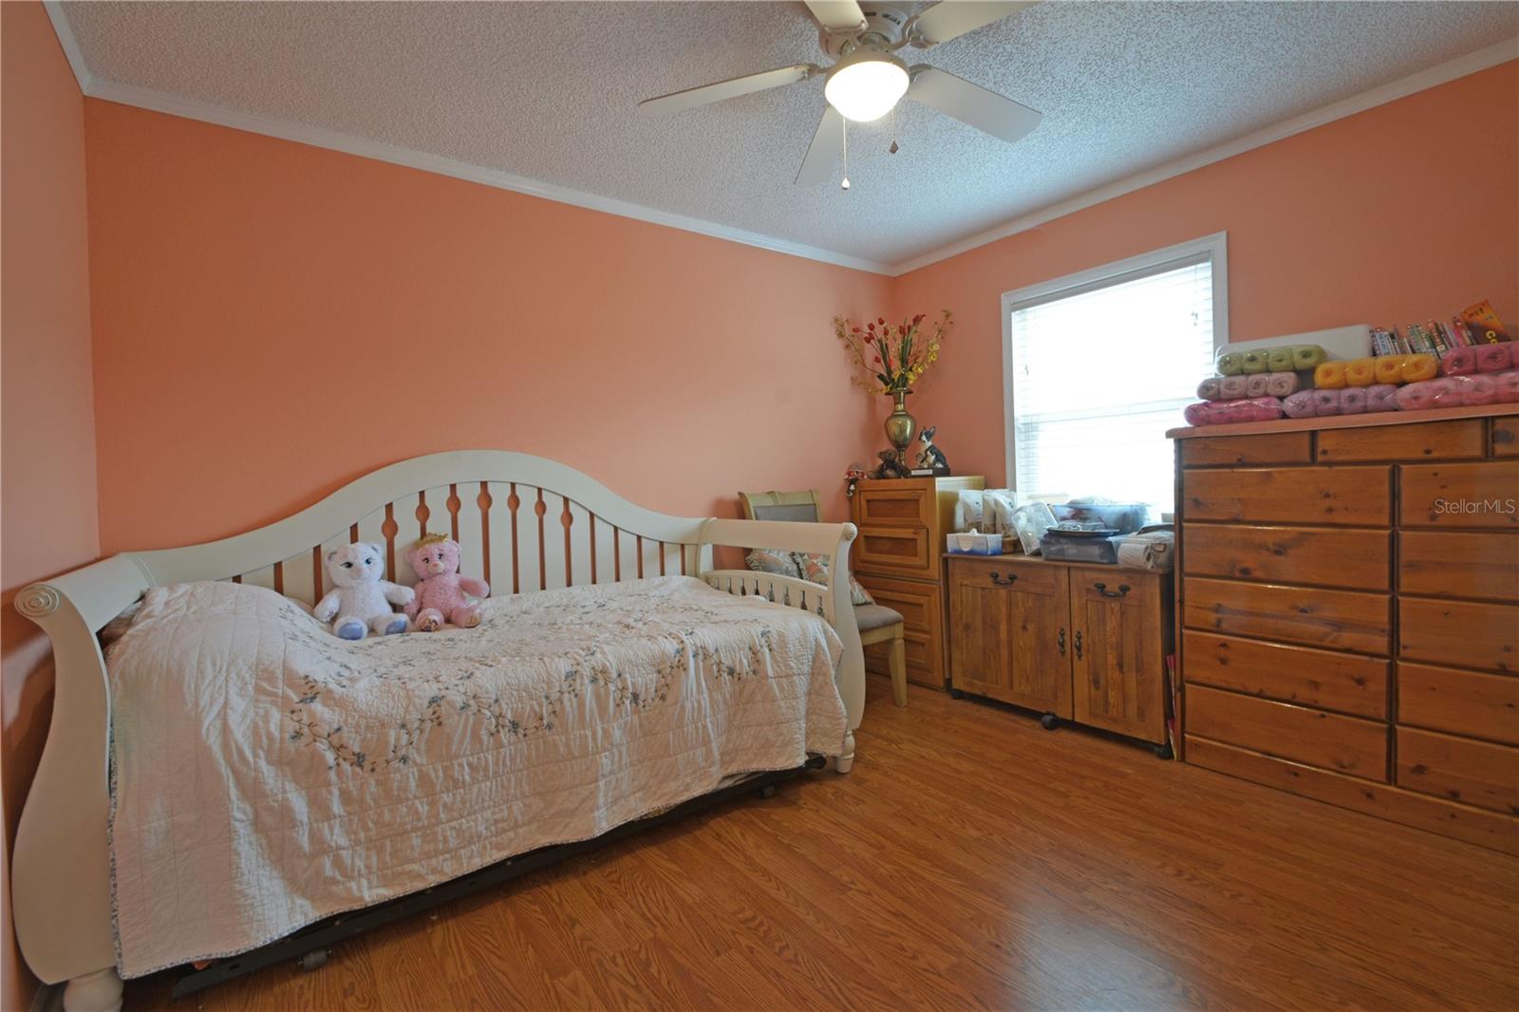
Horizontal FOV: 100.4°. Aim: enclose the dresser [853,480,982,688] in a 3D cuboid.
[{"bbox_3d":[0.922,0.399,3.647,0.430,1.105,0.610,-4,3,-37],"label":"dresser"}]

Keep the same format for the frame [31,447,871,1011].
[{"bbox_3d":[-0.804,0.425,2.236,2.210,1.275,1.020,-3,2,-35],"label":"frame"}]

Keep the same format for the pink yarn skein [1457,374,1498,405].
[{"bbox_3d":[2.083,-0.337,1.834,0.125,0.085,0.077,-4,3,-37],"label":"pink yarn skein"}]

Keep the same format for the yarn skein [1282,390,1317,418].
[{"bbox_3d":[1.840,-0.342,2.141,0.150,0.093,0.080,-4,3,-37],"label":"yarn skein"}]

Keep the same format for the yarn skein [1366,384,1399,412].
[{"bbox_3d":[1.963,-0.338,1.992,0.125,0.081,0.074,-4,3,-37],"label":"yarn skein"}]

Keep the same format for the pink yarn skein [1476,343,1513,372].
[{"bbox_3d":[2.098,-0.425,1.806,0.125,0.080,0.066,-4,3,-37],"label":"pink yarn skein"}]

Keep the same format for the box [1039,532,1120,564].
[{"bbox_3d":[1.430,0.185,2.779,0.210,0.115,0.300,-4,3,-37],"label":"box"}]

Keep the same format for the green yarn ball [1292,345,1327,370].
[{"bbox_3d":[1.877,-0.505,2.158,0.140,0.080,0.072,-3,2,-36],"label":"green yarn ball"}]

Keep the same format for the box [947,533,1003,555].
[{"bbox_3d":[1.074,0.190,3.157,0.125,0.102,0.225,-4,3,-37],"label":"box"}]

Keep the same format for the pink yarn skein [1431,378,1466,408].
[{"bbox_3d":[2.045,-0.329,1.874,0.150,0.086,0.068,-4,3,-37],"label":"pink yarn skein"}]

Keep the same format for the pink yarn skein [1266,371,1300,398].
[{"bbox_3d":[1.805,-0.420,2.193,0.125,0.090,0.081,-4,3,-37],"label":"pink yarn skein"}]

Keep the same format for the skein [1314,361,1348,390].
[{"bbox_3d":[1.911,-0.436,2.116,0.140,0.087,0.067,-3,2,-36],"label":"skein"}]

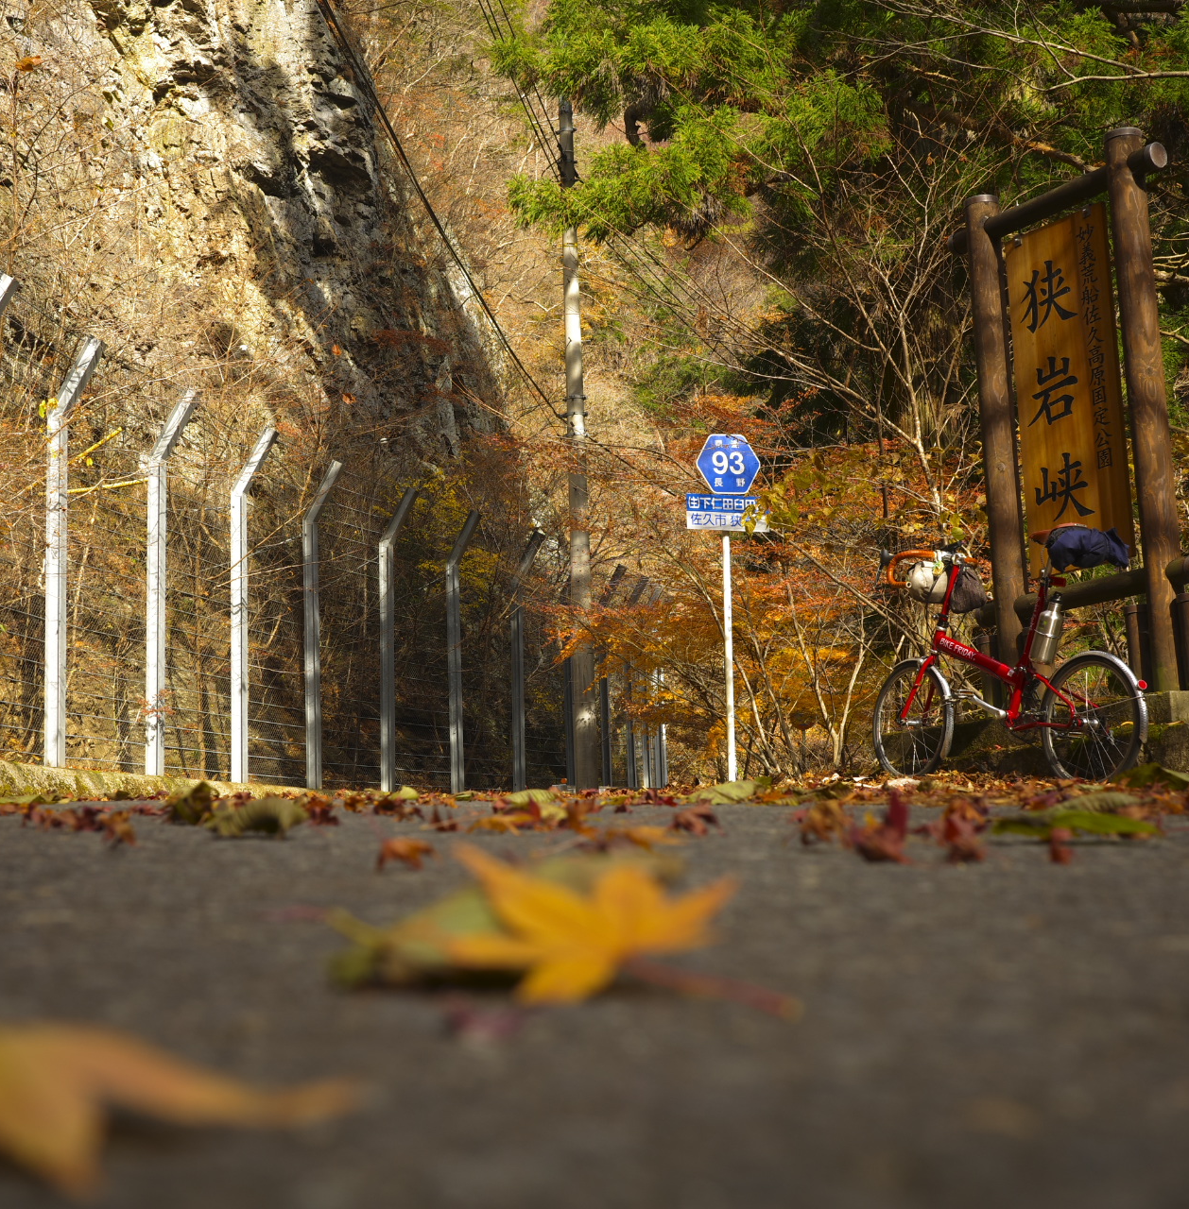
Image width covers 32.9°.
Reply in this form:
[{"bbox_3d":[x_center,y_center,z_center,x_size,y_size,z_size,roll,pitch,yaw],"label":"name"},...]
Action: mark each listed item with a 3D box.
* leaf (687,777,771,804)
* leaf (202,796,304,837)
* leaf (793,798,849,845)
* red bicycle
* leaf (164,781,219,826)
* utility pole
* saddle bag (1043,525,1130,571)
[{"bbox_3d":[0.361,0.502,5.431,0.214,0.065,0.120,-2,-8,0],"label":"leaf"},{"bbox_3d":[-0.426,0.268,2.530,0.128,0.046,0.080,-2,-8,0],"label":"leaf"},{"bbox_3d":[0.211,0.204,1.883,0.050,0.041,0.045,-2,-8,0],"label":"leaf"},{"bbox_3d":[1.662,0.218,8.310,0.440,1.000,1.500,4,-5,-36],"label":"red bicycle"},{"bbox_3d":[-0.691,0.342,3.458,0.095,0.069,0.065,-2,-8,0],"label":"leaf"},{"bbox_3d":[-0.263,-2.485,29.686,0.340,10.411,0.340,-2,-8,0],"label":"utility pole"},{"bbox_3d":[1.960,-0.217,8.000,0.250,0.170,0.230,4,-5,-36],"label":"saddle bag"}]

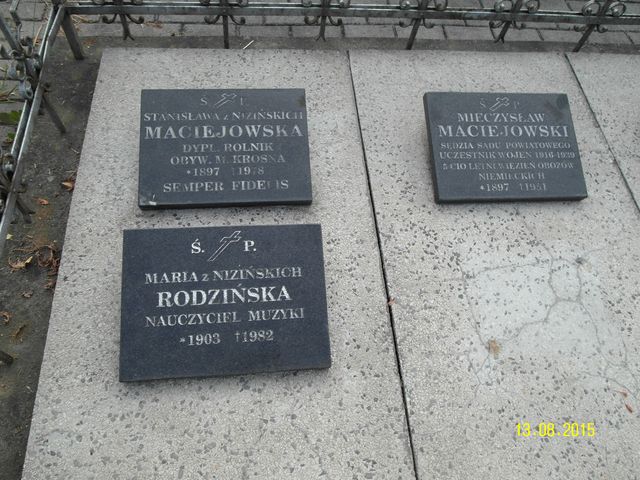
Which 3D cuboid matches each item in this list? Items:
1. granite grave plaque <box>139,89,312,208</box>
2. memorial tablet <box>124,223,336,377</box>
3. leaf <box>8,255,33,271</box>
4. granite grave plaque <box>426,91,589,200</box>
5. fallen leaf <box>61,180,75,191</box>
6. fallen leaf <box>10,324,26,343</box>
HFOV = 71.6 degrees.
[{"bbox_3d":[-0.235,-0.235,1.127,0.415,0.032,0.303,-2,77,-7],"label":"granite grave plaque"},{"bbox_3d":[-0.196,0.122,0.939,0.415,0.032,0.303,-2,77,-7],"label":"memorial tablet"},{"bbox_3d":[-0.792,0.059,1.175,0.056,0.018,0.026,-31,68,-20],"label":"leaf"},{"bbox_3d":[0.500,-0.252,1.209,0.415,0.032,0.303,-2,77,-7],"label":"granite grave plaque"},{"bbox_3d":[-0.740,-0.159,1.301,0.041,0.015,0.024,19,61,5],"label":"fallen leaf"},{"bbox_3d":[-0.739,0.230,1.089,0.021,0.015,0.044,23,62,7],"label":"fallen leaf"}]

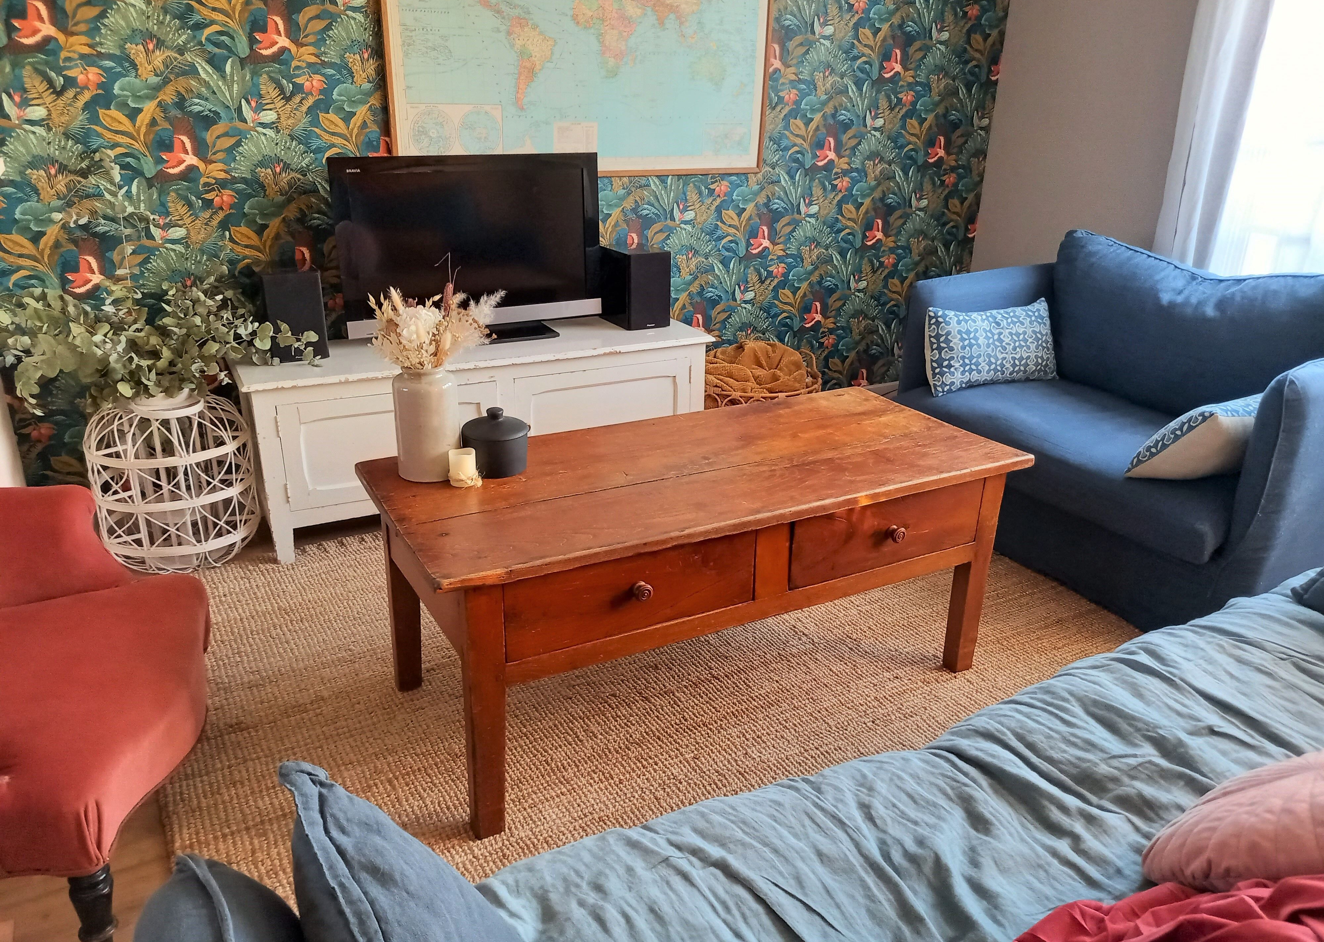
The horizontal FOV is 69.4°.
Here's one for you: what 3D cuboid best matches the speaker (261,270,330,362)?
[{"bbox_3d":[-1.029,-0.448,2.653,0.150,0.236,0.205,-10,24,-26],"label":"speaker"}]

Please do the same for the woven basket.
[{"bbox_3d":[0.284,-0.227,3.380,0.510,0.360,0.500,-10,24,-26],"label":"woven basket"}]

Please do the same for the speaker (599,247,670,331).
[{"bbox_3d":[-0.085,-0.600,3.100,0.152,0.237,0.205,-10,24,-26],"label":"speaker"}]

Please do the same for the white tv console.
[{"bbox_3d":[-0.546,-0.151,2.939,1.359,0.502,0.450,-10,24,-26],"label":"white tv console"}]

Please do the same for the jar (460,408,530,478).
[{"bbox_3d":[-0.322,-0.062,1.845,0.125,0.118,0.125,1,22,-1],"label":"jar"}]

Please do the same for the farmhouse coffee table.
[{"bbox_3d":[0.082,0.218,2.026,1.258,0.517,0.551,-10,24,-27],"label":"farmhouse coffee table"}]

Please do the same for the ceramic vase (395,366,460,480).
[{"bbox_3d":[-0.441,-0.090,1.802,0.119,0.197,0.119,-10,24,-26],"label":"ceramic vase"}]

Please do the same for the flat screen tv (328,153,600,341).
[{"bbox_3d":[-0.550,-0.671,2.852,0.800,0.527,0.220,-11,25,-28],"label":"flat screen tv"}]

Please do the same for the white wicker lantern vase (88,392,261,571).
[{"bbox_3d":[-1.305,0.013,2.567,0.400,0.435,0.400,-10,24,-26],"label":"white wicker lantern vase"}]

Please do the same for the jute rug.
[{"bbox_3d":[0.119,0.374,2.319,2.400,0.014,1.750,-10,24,-26],"label":"jute rug"}]

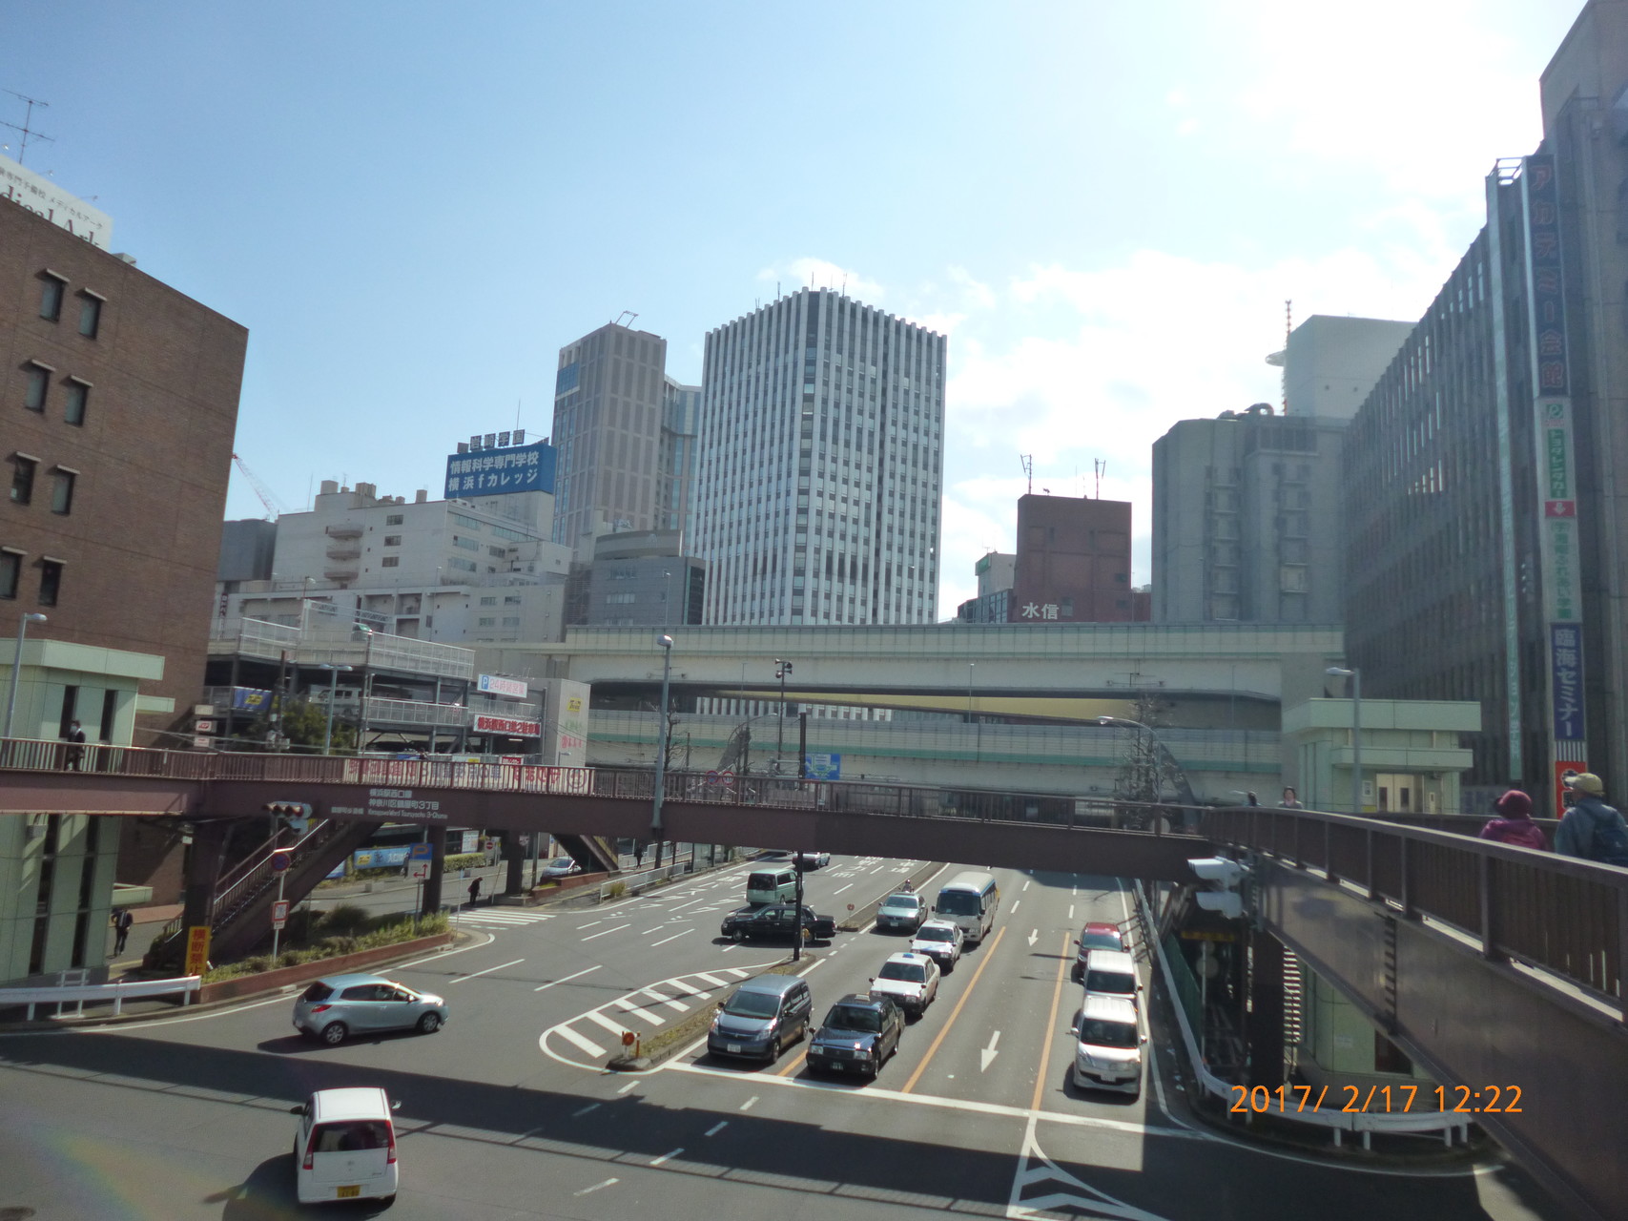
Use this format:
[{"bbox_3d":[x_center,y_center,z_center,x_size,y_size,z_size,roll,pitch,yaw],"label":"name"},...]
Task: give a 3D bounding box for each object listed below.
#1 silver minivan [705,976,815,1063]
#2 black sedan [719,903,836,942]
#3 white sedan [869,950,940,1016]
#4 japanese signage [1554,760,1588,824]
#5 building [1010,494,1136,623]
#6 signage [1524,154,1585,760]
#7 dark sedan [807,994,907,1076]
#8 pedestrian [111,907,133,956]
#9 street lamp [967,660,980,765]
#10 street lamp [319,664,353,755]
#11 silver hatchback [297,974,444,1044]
[{"bbox_3d":[-1.387,11.221,31.383,1.695,1.830,4.500,1,-8,14],"label":"silver minivan"},{"bbox_3d":[-1.636,14.231,51.369,4.800,1.490,1.710,4,-8,-10],"label":"black sedan"},{"bbox_3d":[3.162,12.581,38.358,1.695,1.520,4.650,1,-8,14],"label":"white sedan"},{"bbox_3d":[24.269,5.976,36.200,0.900,2.350,0.350,1,-8,13],"label":"japanese signage"},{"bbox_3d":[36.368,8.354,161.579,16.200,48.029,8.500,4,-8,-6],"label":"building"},{"bbox_3d":[25.330,-5.470,38.598,0.980,21.200,0.500,1,-8,14],"label":"signage"},{"bbox_3d":[1.211,11.353,30.373,1.695,1.520,4.680,1,-8,14],"label":"dark sedan"},{"bbox_3d":[-23.156,10.699,37.756,0.570,1.650,0.400,5,-9,-15],"label":"pedestrian"},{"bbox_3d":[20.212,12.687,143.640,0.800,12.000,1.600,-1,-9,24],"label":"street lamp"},{"bbox_3d":[-23.133,8.174,53.190,1.550,11.307,0.350,6,-9,-20],"label":"street lamp"},{"bbox_3d":[-11.458,10.332,29.656,1.695,1.475,3.885,-5,-11,44],"label":"silver hatchback"}]

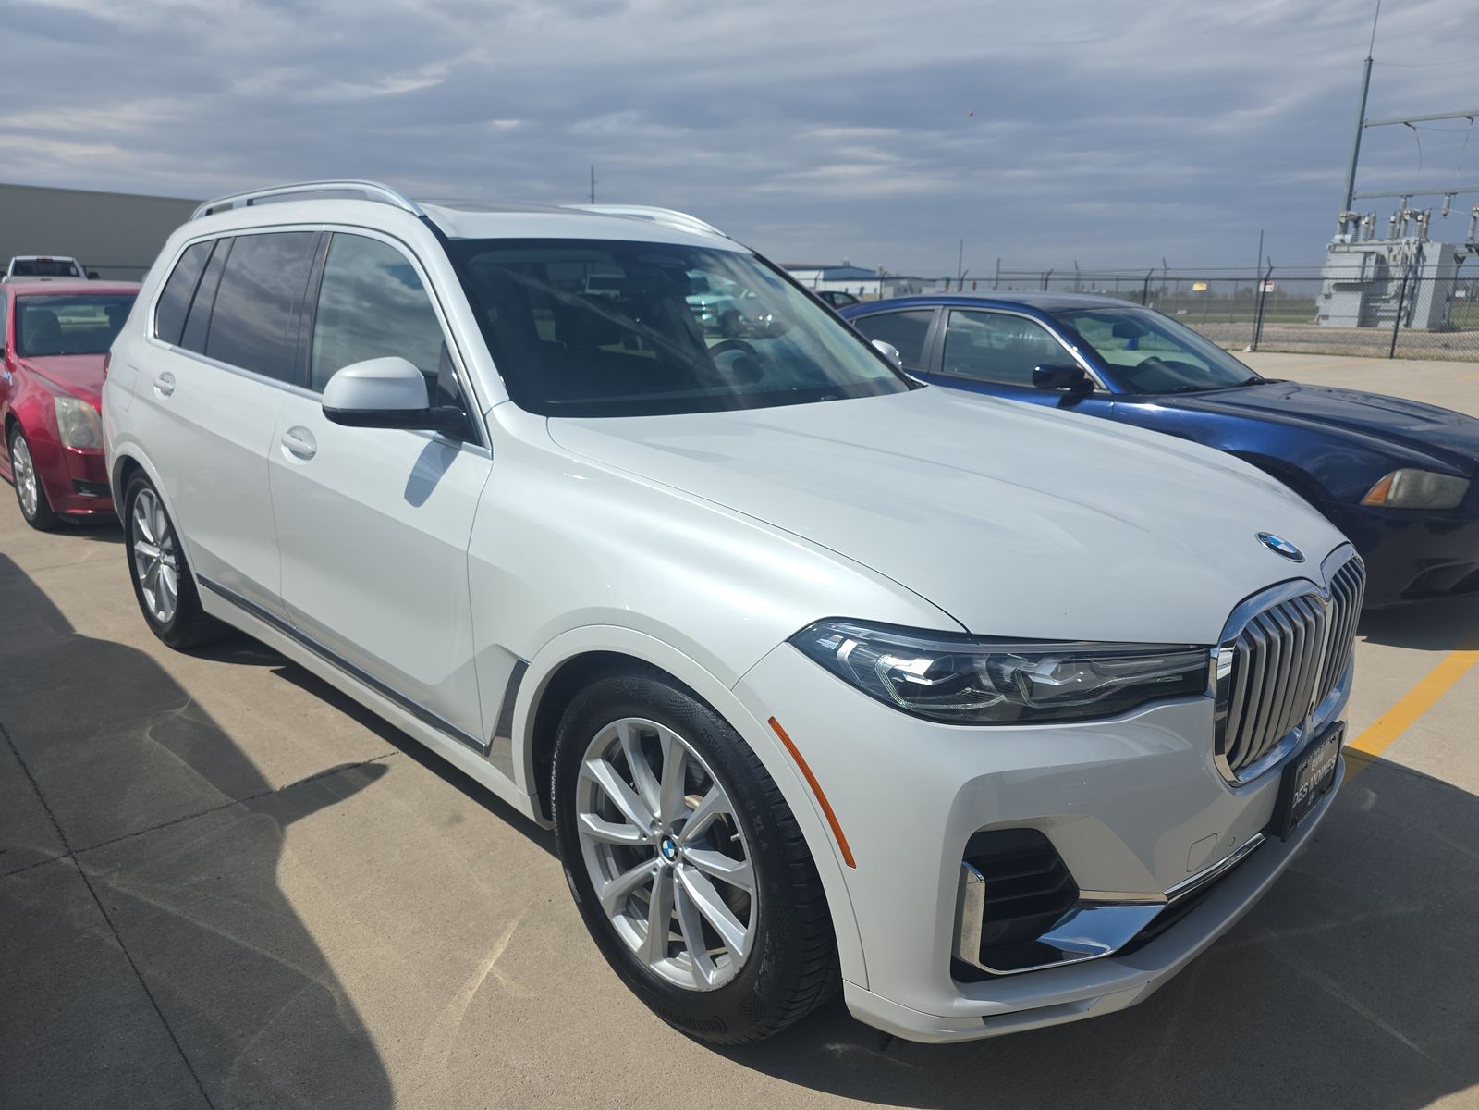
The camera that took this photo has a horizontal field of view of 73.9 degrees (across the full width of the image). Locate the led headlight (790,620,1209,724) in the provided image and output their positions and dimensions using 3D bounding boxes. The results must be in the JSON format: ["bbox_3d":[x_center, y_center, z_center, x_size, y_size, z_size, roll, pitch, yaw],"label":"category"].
[{"bbox_3d":[0.455,0.185,1.652,0.740,0.178,0.133,0,15,-4],"label":"led headlight"}]

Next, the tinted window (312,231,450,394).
[{"bbox_3d":[-0.957,-0.635,2.645,0.870,0.480,0.055,15,1,42],"label":"tinted window"}]

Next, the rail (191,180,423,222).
[{"bbox_3d":[-1.627,-1.230,3.477,2.040,0.140,0.080,15,20,42],"label":"rail"}]

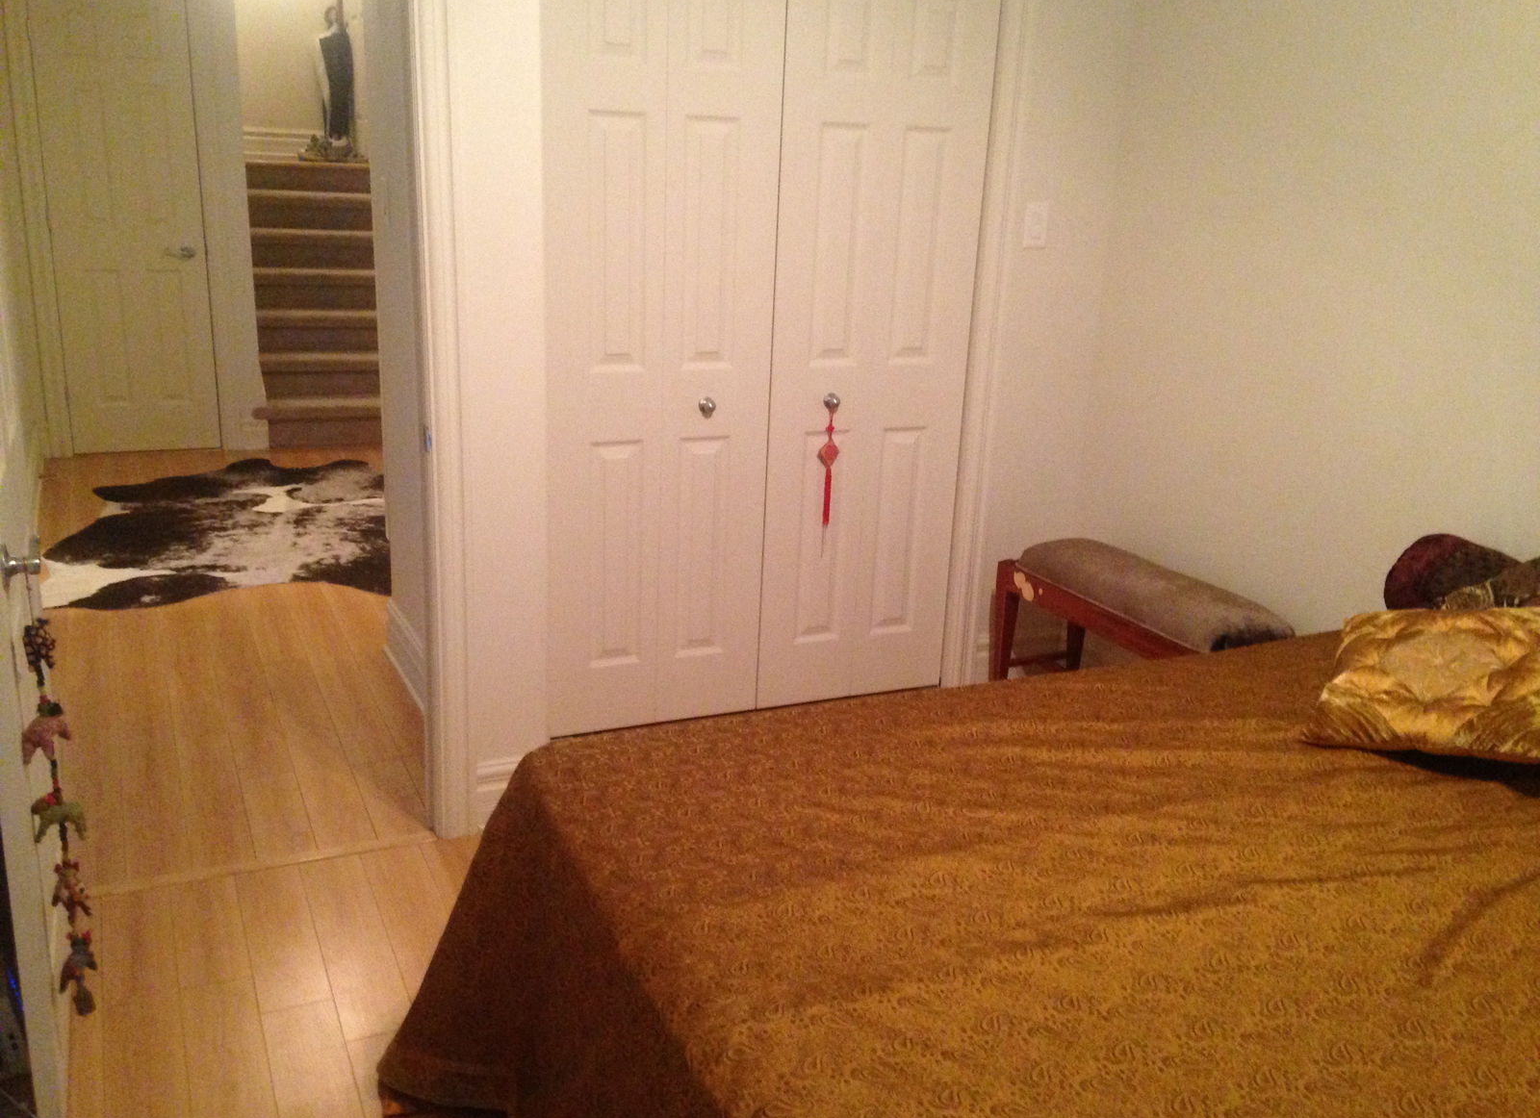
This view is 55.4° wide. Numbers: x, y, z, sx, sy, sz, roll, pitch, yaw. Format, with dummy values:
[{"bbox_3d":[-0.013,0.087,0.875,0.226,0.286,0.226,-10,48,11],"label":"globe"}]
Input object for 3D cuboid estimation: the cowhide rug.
[{"bbox_3d":[-1.960,-0.142,5.731,1.630,0.012,2.270,-5,19,-23],"label":"cowhide rug"}]

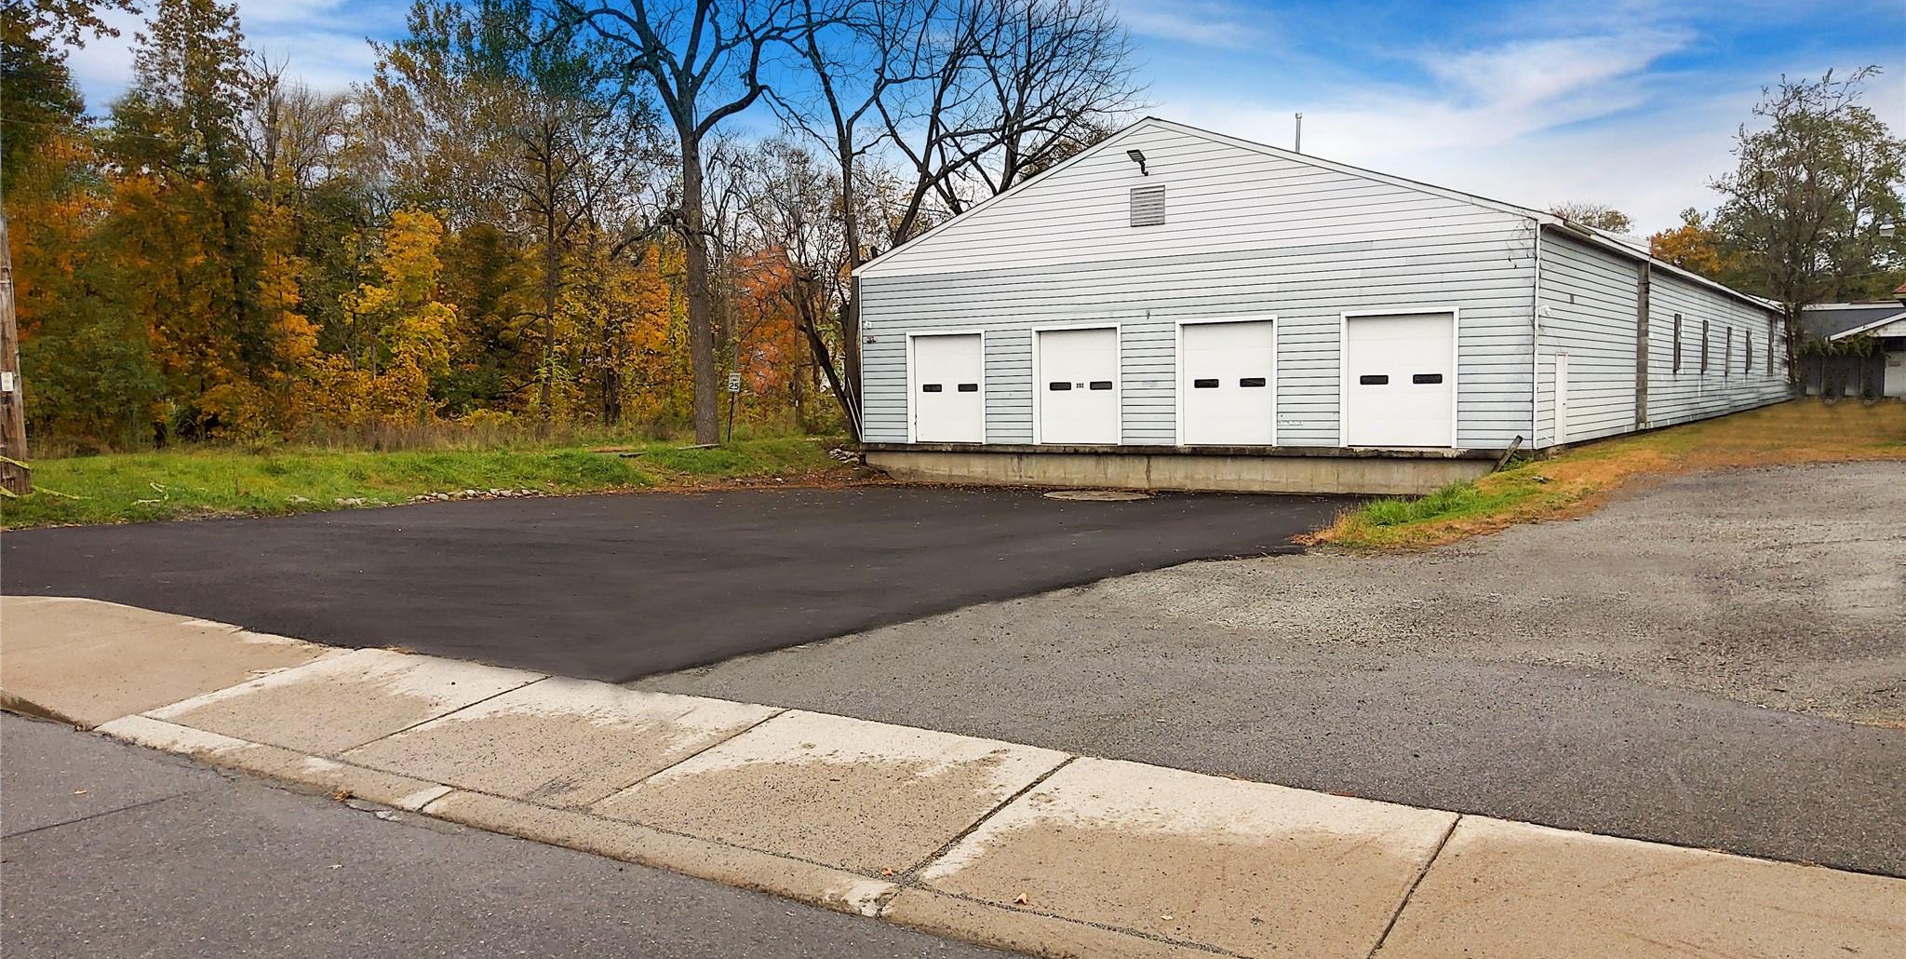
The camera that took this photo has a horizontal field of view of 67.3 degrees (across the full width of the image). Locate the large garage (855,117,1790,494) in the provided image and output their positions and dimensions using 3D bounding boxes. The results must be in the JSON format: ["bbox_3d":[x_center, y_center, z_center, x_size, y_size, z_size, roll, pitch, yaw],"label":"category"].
[{"bbox_3d":[21.794,-6.292,60.690,19.080,9.530,59.000,2,4,35],"label":"large garage"}]

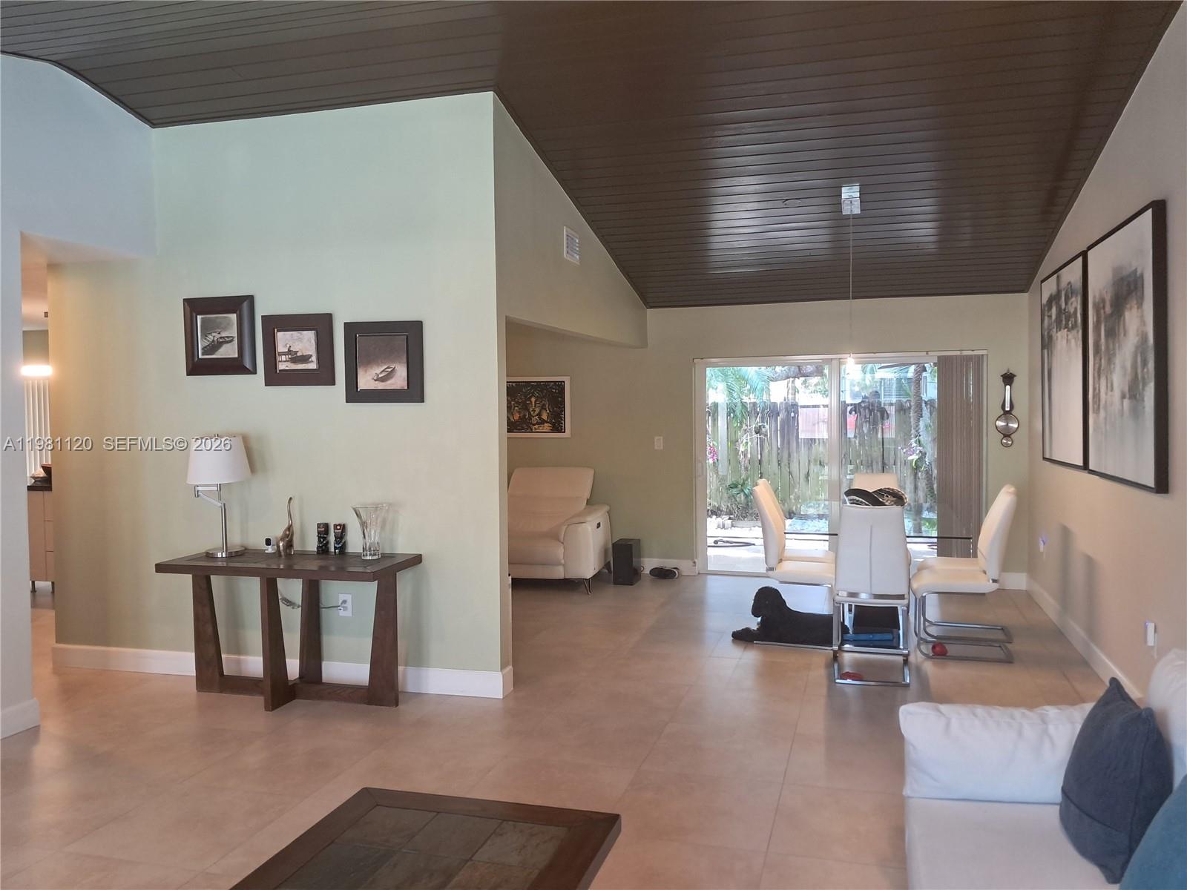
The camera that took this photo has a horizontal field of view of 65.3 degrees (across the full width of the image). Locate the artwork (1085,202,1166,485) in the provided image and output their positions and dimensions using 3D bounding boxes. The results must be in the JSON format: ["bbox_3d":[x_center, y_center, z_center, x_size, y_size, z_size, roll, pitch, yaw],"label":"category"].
[{"bbox_3d":[2.714,-0.462,4.753,0.045,1.307,1.311,0,2,16],"label":"artwork"}]

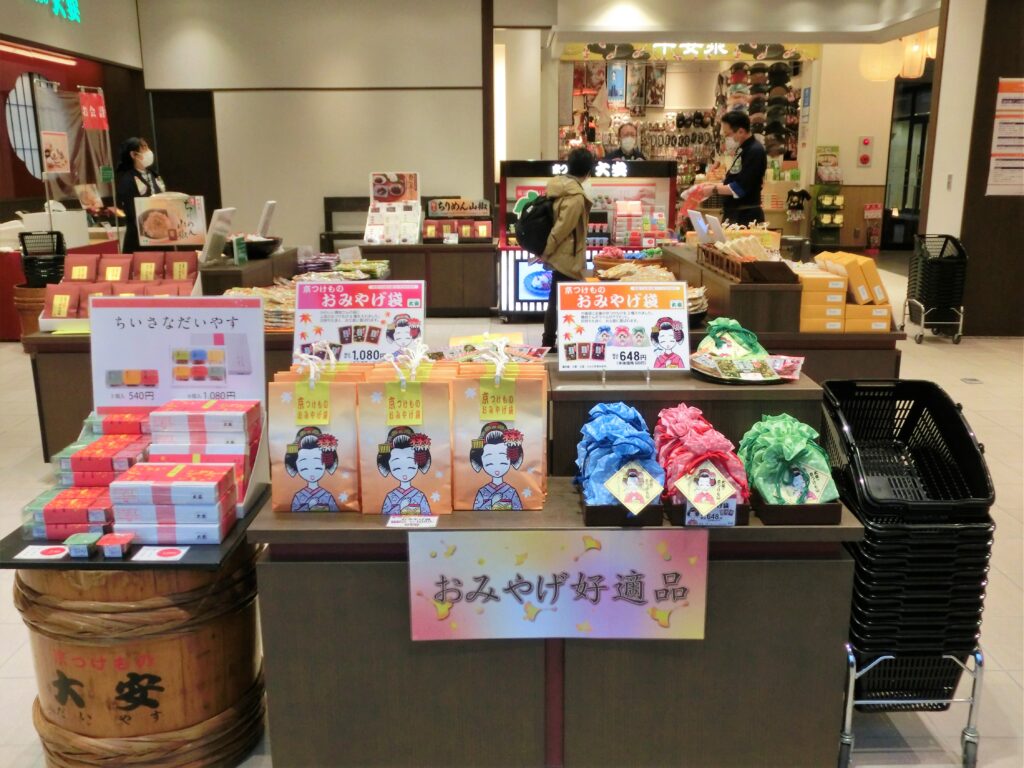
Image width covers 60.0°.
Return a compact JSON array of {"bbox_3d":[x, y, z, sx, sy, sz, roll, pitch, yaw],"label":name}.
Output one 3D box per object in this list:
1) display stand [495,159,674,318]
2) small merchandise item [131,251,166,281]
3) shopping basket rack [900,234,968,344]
[{"bbox_3d":[0.782,-1.511,9.360,1.780,1.630,0.720,0,13,0],"label":"display stand"},{"bbox_3d":[-2.033,-0.646,4.978,0.165,0.200,0.050,0,-17,0],"label":"small merchandise item"},{"bbox_3d":[3.397,-0.763,7.118,0.320,0.822,0.450,2,14,8],"label":"shopping basket rack"}]

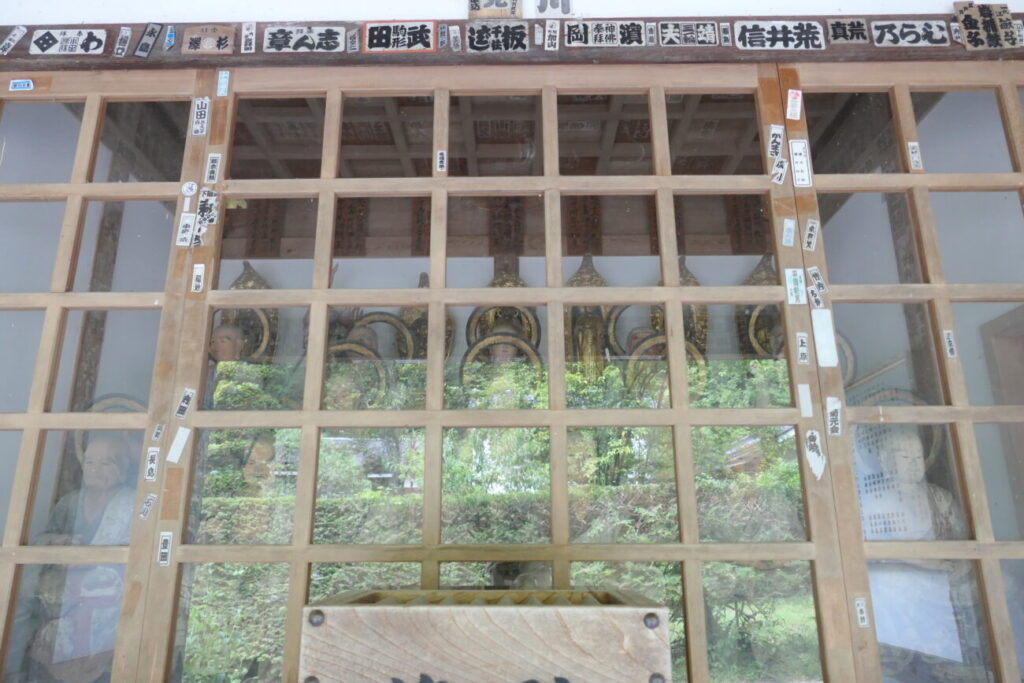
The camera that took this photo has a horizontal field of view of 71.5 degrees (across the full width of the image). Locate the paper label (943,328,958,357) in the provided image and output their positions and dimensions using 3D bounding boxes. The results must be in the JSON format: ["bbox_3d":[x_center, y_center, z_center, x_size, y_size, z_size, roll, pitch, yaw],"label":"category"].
[{"bbox_3d":[1.159,0.007,1.878,0.025,0.072,0.004,0,-16,0],"label":"paper label"}]

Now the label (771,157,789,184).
[{"bbox_3d":[0.619,-0.393,1.642,0.028,0.062,0.004,16,-16,5],"label":"label"}]

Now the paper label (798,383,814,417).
[{"bbox_3d":[0.616,0.124,1.490,0.022,0.070,0.004,-1,-16,0],"label":"paper label"}]

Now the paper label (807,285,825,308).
[{"bbox_3d":[0.820,-0.120,1.917,0.023,0.061,0.004,-17,-15,-4],"label":"paper label"}]

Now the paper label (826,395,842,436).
[{"bbox_3d":[0.686,0.160,1.511,0.023,0.081,0.003,-1,-16,0],"label":"paper label"}]

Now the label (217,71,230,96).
[{"bbox_3d":[-0.709,-0.632,1.746,0.025,0.071,0.003,-1,-16,0],"label":"label"}]

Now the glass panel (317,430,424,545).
[{"bbox_3d":[-0.359,0.366,1.810,0.279,0.296,0.008,0,-16,0],"label":"glass panel"}]

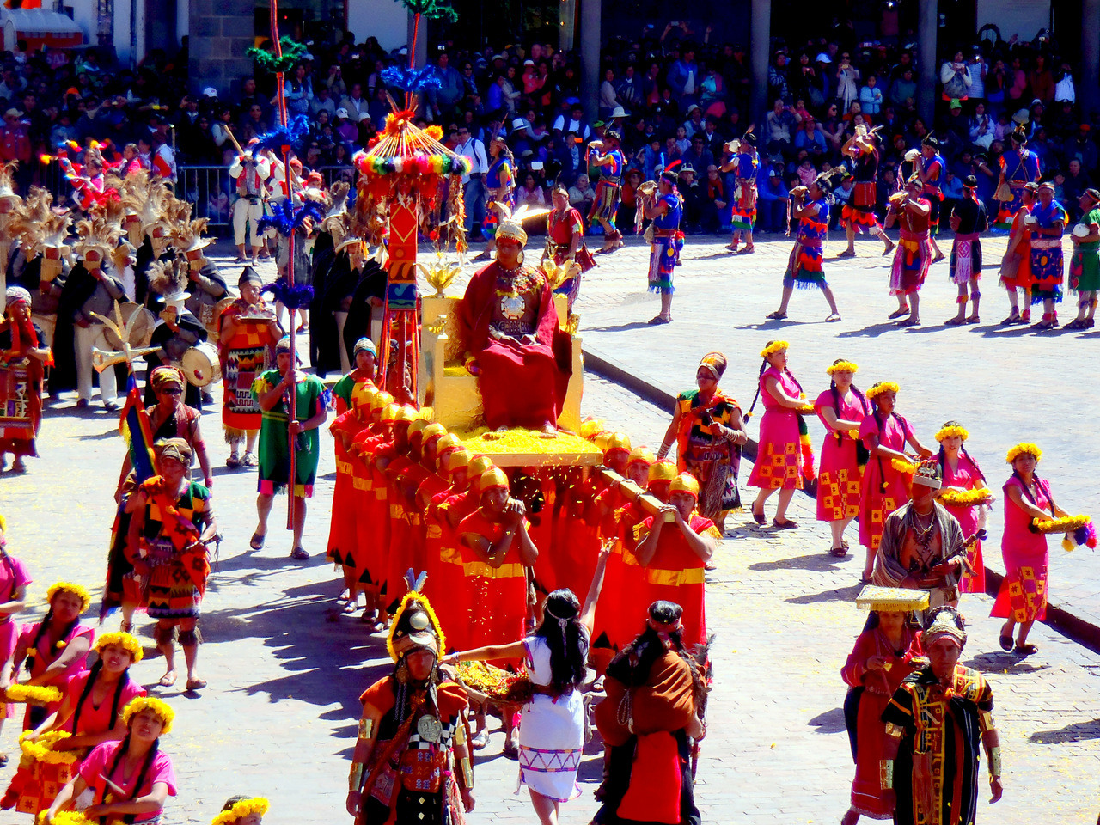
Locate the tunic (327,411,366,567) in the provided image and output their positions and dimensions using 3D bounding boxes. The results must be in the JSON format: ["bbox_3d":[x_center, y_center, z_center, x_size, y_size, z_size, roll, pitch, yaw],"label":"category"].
[{"bbox_3d":[-1.470,0.581,33.600,0.480,1.160,0.360,-2,8,-13],"label":"tunic"}]

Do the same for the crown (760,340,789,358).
[{"bbox_3d":[1.904,-0.535,37.700,0.240,0.120,0.240,-11,7,1],"label":"crown"}]

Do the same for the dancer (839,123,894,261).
[{"bbox_3d":[4.356,-3.032,61.200,0.660,1.830,0.520,-3,8,-20],"label":"dancer"}]

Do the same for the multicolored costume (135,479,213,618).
[{"bbox_3d":[-2.499,0.898,29.500,0.500,0.960,0.380,-1,7,-12],"label":"multicolored costume"}]

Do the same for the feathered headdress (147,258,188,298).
[{"bbox_3d":[-3.494,-1.227,40.600,0.370,0.360,0.300,1,7,5],"label":"feathered headdress"}]

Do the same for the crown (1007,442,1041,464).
[{"bbox_3d":[3.398,0.286,31.900,0.260,0.115,0.250,0,7,0],"label":"crown"}]

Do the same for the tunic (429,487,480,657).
[{"bbox_3d":[-0.542,1.082,28.800,0.480,1.100,0.360,-2,8,-12],"label":"tunic"}]

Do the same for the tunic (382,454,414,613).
[{"bbox_3d":[-0.983,0.855,31.500,0.480,1.150,0.360,-2,8,-13],"label":"tunic"}]

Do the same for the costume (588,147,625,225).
[{"bbox_3d":[0.774,-3.115,61.200,0.420,1.060,0.440,-2,8,-21],"label":"costume"}]

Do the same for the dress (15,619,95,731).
[{"bbox_3d":[-2.774,1.673,25.000,0.430,1.020,0.350,1,7,5],"label":"dress"}]

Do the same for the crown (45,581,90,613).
[{"bbox_3d":[-2.707,1.046,25.000,0.250,0.125,0.240,14,-8,-2],"label":"crown"}]

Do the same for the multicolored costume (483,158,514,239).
[{"bbox_3d":[-0.699,-2.942,60.800,0.400,1.130,0.460,-2,8,-12],"label":"multicolored costume"}]

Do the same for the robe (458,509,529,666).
[{"bbox_3d":[-0.346,1.120,27.800,0.460,1.060,0.340,-1,7,-10],"label":"robe"}]

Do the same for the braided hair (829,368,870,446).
[{"bbox_3d":[2.370,-0.044,35.200,0.280,0.620,0.230,-3,8,-22],"label":"braided hair"}]

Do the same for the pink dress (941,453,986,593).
[{"bbox_3d":[2.963,0.804,32.400,0.430,1.030,0.340,-1,8,-10],"label":"pink dress"}]

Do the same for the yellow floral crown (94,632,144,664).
[{"bbox_3d":[-2.296,1.252,23.700,0.270,0.130,0.260,12,0,-9],"label":"yellow floral crown"}]

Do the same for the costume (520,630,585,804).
[{"bbox_3d":[0.007,1.655,24.100,0.370,0.920,0.290,0,7,0],"label":"costume"}]

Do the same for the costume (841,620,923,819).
[{"bbox_3d":[1.831,1.699,24.400,0.460,1.060,0.360,-1,7,-8],"label":"costume"}]

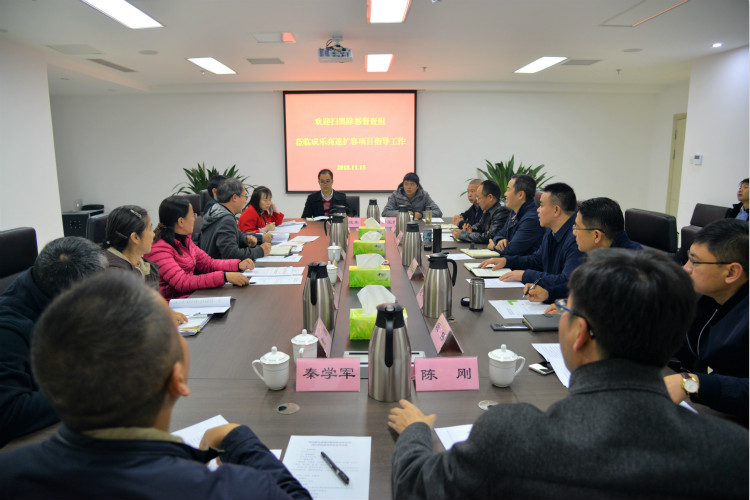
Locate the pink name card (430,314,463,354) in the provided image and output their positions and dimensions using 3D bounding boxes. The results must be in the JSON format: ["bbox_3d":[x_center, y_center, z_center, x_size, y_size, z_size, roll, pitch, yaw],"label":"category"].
[{"bbox_3d":[0.278,0.322,1.933,0.092,0.088,0.197,0,11,-1],"label":"pink name card"}]

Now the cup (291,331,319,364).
[{"bbox_3d":[-0.245,0.347,1.728,0.096,0.142,0.122,3,11,13],"label":"cup"}]

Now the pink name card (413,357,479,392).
[{"bbox_3d":[0.229,0.386,1.595,0.200,0.090,0.090,0,11,-1],"label":"pink name card"}]

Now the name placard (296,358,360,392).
[{"bbox_3d":[-0.145,0.390,1.598,0.200,0.090,0.096,0,11,-1],"label":"name placard"}]

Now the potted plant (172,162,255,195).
[{"bbox_3d":[-2.321,-0.575,7.212,1.150,1.360,1.100,0,11,-1],"label":"potted plant"}]

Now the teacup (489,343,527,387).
[{"bbox_3d":[0.421,0.365,1.596,0.119,0.131,0.092,0,11,-1],"label":"teacup"}]

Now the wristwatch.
[{"bbox_3d":[0.912,0.392,1.445,0.042,0.058,0.042,-15,-30,24],"label":"wristwatch"}]

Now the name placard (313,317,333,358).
[{"bbox_3d":[-0.222,0.335,1.935,0.099,0.088,0.202,0,11,-2],"label":"name placard"}]

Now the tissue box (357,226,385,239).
[{"bbox_3d":[-0.028,-0.144,4.439,0.232,0.097,0.112,0,11,-2],"label":"tissue box"}]

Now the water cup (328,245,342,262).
[{"bbox_3d":[-0.275,0.024,3.426,0.096,0.142,0.120,0,11,-2],"label":"water cup"}]

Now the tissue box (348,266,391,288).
[{"bbox_3d":[-0.027,0.154,2.861,0.231,0.092,0.122,0,11,-1],"label":"tissue box"}]

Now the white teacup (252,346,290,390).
[{"bbox_3d":[-0.325,0.374,1.582,0.123,0.142,0.096,0,11,-2],"label":"white teacup"}]

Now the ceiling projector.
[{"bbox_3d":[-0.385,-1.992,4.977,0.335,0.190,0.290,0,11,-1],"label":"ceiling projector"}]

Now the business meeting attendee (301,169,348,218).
[{"bbox_3d":[-0.606,-0.291,5.917,0.560,1.290,0.680,-1,11,-3],"label":"business meeting attendee"}]

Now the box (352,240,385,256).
[{"bbox_3d":[-0.042,-0.014,3.751,0.232,0.097,0.112,0,11,-2],"label":"box"}]

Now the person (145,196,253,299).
[{"bbox_3d":[-1.007,0.306,2.996,0.720,1.220,0.580,-1,11,-6],"label":"person"}]

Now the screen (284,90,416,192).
[{"bbox_3d":[-0.384,-1.710,8.014,2.100,1.605,0.050,0,11,-1],"label":"screen"}]

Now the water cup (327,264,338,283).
[{"bbox_3d":[-0.257,0.137,2.834,0.096,0.142,0.115,0,11,-2],"label":"water cup"}]

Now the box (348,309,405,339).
[{"bbox_3d":[0.014,0.306,2.069,0.232,0.097,0.112,0,11,-2],"label":"box"}]

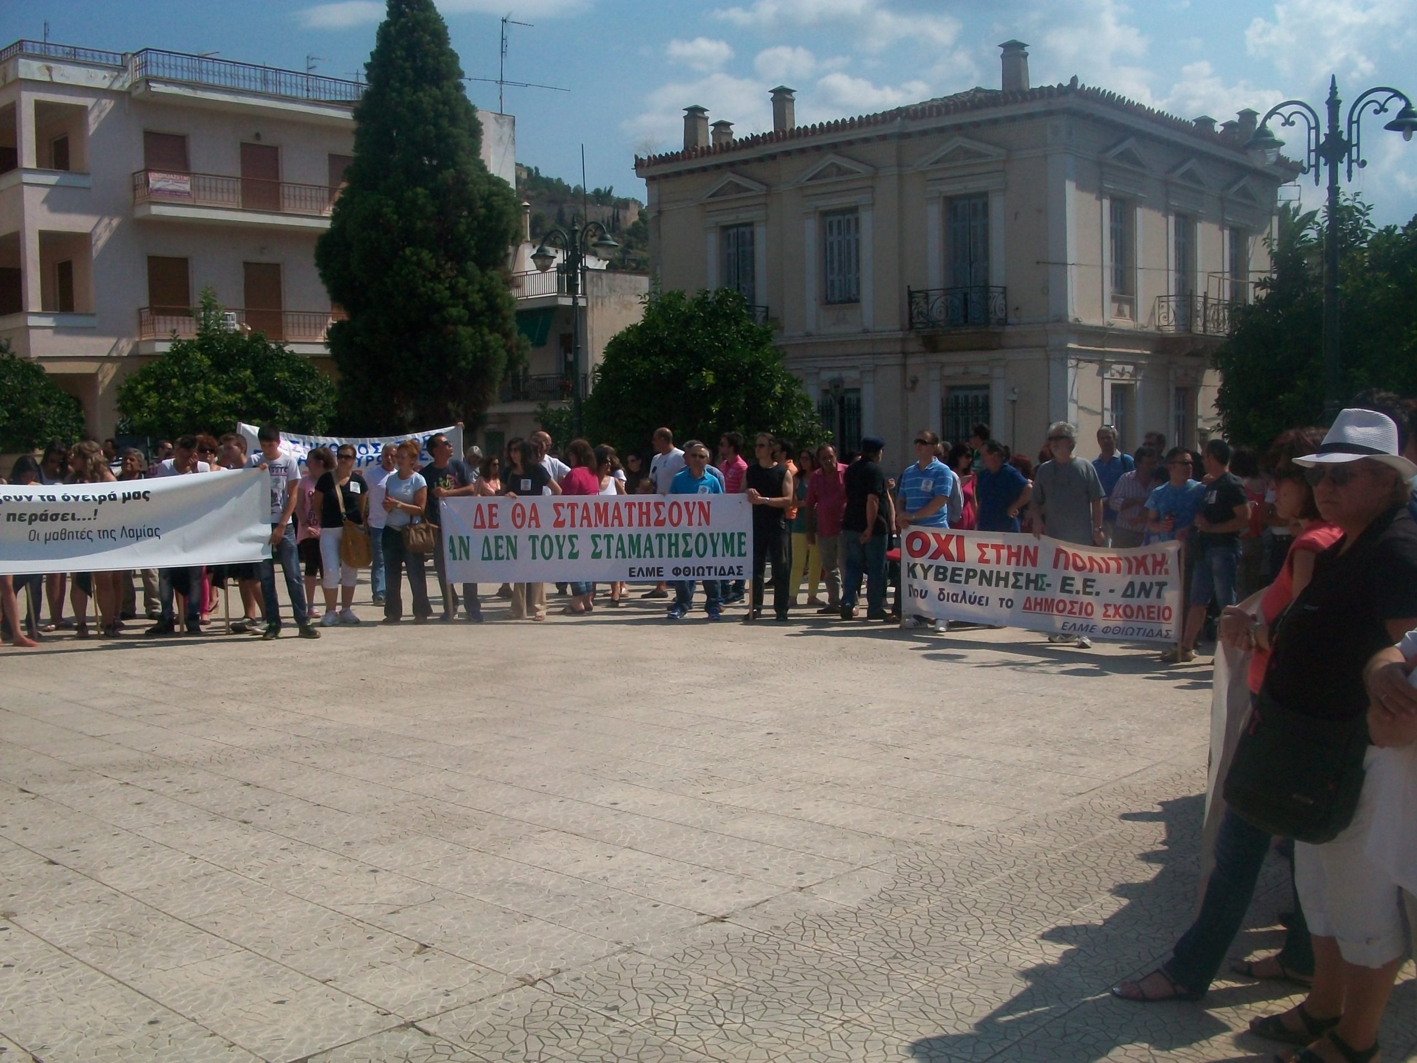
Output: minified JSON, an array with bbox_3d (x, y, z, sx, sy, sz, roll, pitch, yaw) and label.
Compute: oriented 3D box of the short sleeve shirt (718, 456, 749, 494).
[{"bbox_3d":[0.279,-0.482,14.600,0.280,0.650,0.450,-5,6,-43],"label":"short sleeve shirt"}]

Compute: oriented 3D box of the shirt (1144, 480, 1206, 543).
[{"bbox_3d":[3.635,-0.080,10.824,0.500,0.640,0.290,0,4,14],"label":"shirt"}]

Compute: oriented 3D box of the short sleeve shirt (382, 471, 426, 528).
[{"bbox_3d":[-2.751,-0.296,12.600,0.410,0.530,0.260,0,4,15],"label":"short sleeve shirt"}]

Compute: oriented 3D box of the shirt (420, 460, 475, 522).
[{"bbox_3d":[-2.446,-0.362,13.000,0.510,0.620,0.290,-2,5,-18],"label":"shirt"}]

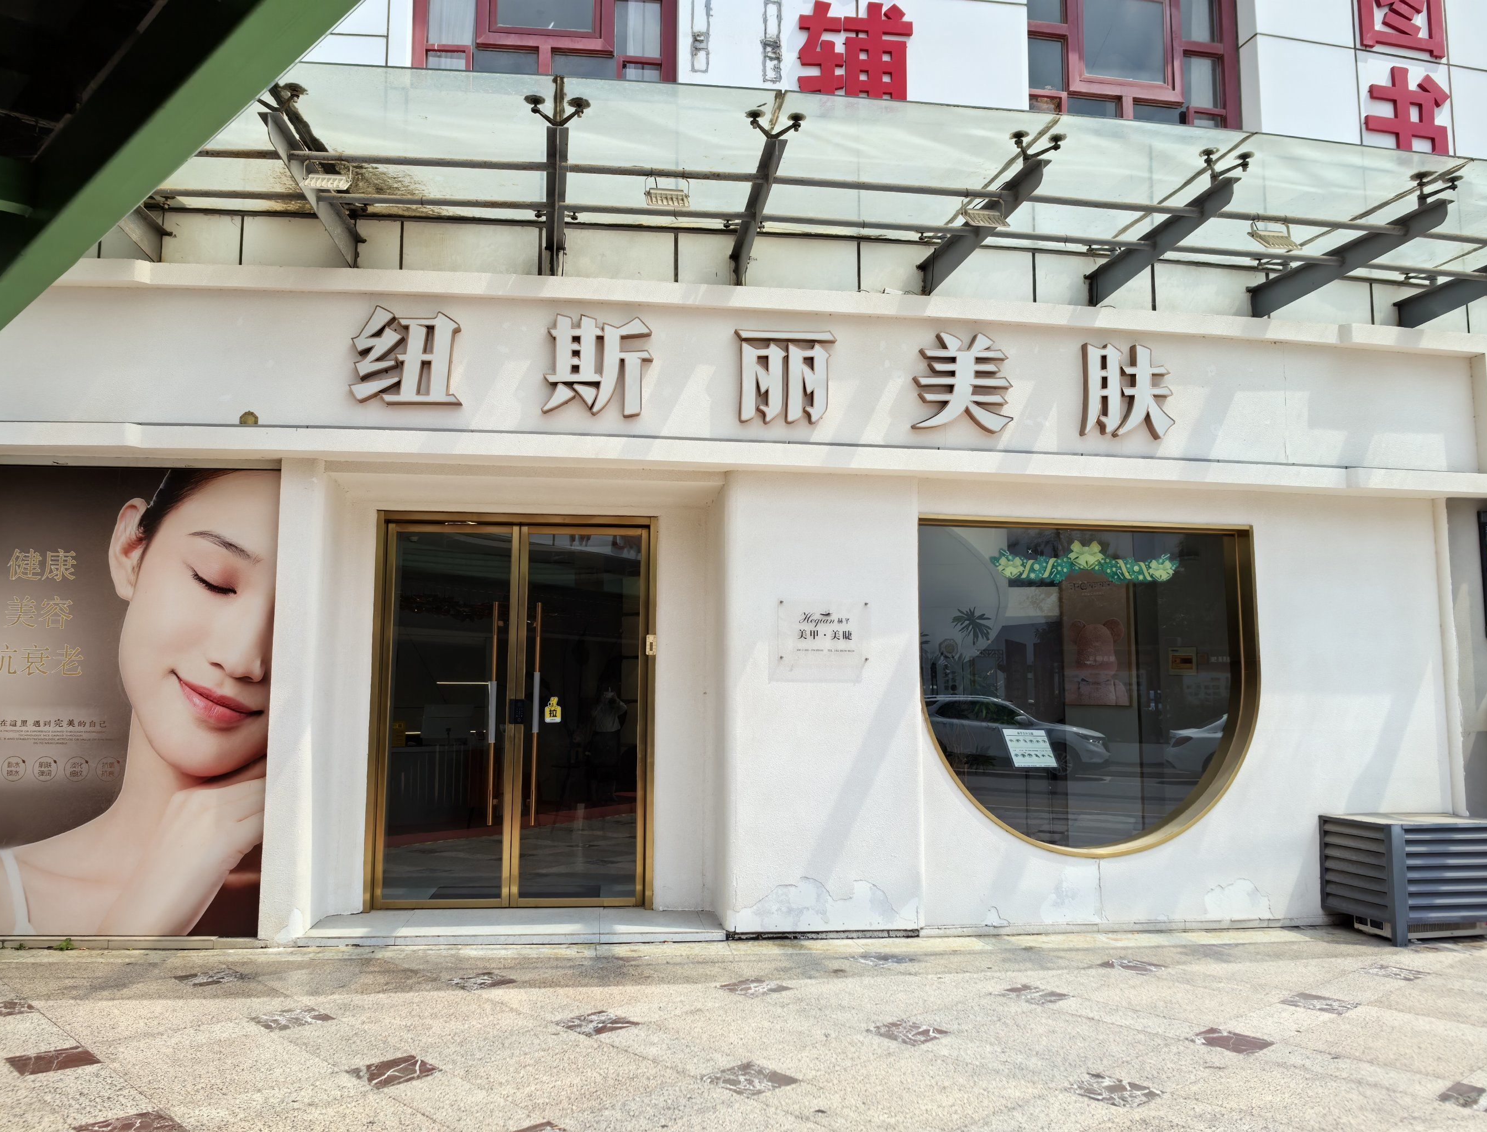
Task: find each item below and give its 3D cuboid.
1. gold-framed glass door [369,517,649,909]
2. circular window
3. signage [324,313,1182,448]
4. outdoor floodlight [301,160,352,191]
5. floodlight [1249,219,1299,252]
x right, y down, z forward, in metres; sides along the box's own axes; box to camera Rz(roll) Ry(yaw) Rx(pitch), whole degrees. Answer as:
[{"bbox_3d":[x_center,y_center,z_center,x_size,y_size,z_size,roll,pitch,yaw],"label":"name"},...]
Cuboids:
[{"bbox_3d":[-1.554,0.967,7.896,1.857,2.619,0.100,1,-6,-6],"label":"gold-framed glass door"},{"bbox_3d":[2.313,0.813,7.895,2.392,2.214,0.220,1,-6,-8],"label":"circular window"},{"bbox_3d":[0.233,-1.199,7.436,5.232,0.665,0.100,1,-6,-7],"label":"signage"},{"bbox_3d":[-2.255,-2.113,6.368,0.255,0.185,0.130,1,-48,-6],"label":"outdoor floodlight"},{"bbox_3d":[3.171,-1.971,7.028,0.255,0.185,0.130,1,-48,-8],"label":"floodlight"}]

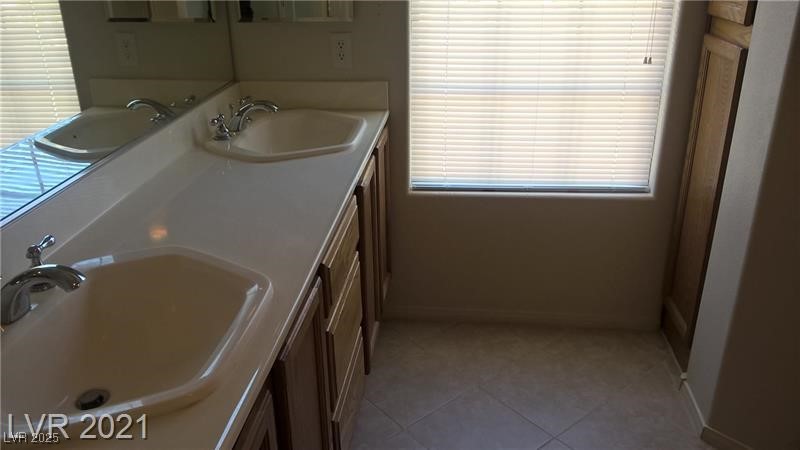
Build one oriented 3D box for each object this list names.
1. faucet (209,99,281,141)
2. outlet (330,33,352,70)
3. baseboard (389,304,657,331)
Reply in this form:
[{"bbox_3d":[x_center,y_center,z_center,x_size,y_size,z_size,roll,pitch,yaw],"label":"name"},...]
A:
[{"bbox_3d":[-0.458,-0.336,1.942,0.190,0.092,0.260,1,25,6],"label":"faucet"},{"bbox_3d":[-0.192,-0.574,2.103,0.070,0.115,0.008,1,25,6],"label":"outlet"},{"bbox_3d":[0.459,0.356,2.448,1.065,0.068,0.015,1,25,6],"label":"baseboard"}]

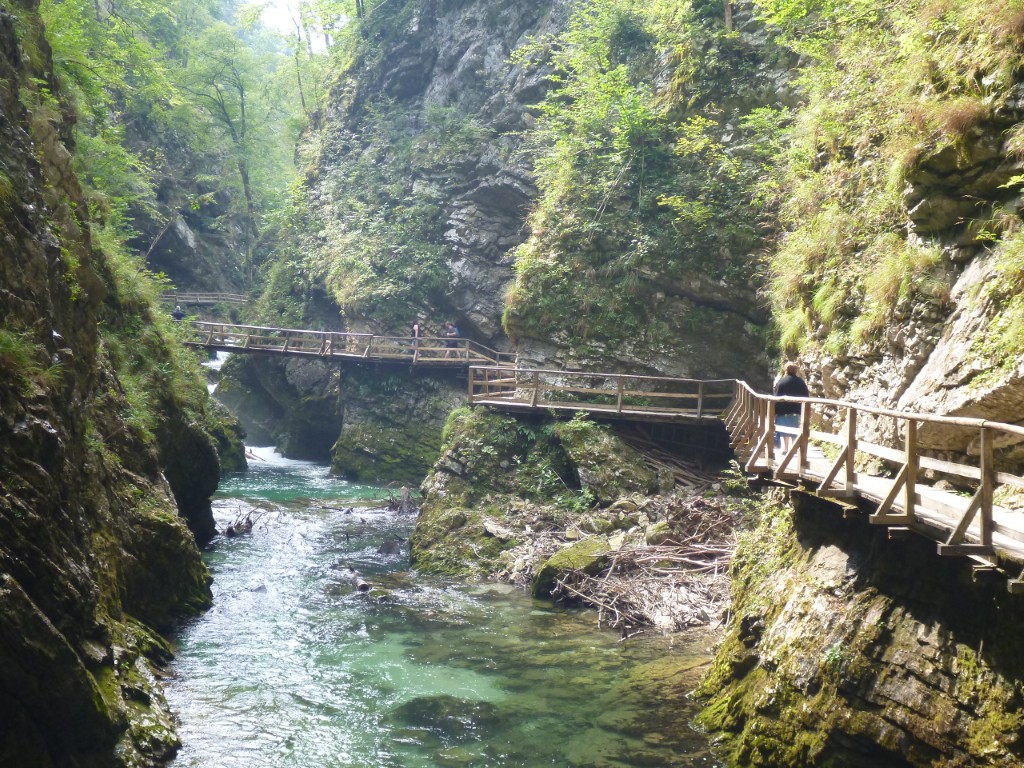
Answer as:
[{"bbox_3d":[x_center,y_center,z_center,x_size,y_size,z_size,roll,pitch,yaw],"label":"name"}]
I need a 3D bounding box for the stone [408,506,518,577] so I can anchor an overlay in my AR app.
[{"bbox_3d":[-1.350,4.480,37.300,2.950,1.800,2.300,1,1,0],"label":"stone"}]

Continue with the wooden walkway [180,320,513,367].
[{"bbox_3d":[-8.100,-1.950,64.000,16.800,2.100,1.800,1,1,10],"label":"wooden walkway"}]

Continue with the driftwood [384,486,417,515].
[{"bbox_3d":[-3.950,4.100,46.300,1.200,1.050,1.000,1,1,0],"label":"driftwood"}]

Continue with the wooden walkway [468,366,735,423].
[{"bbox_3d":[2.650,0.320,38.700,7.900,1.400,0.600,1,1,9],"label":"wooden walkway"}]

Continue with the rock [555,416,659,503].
[{"bbox_3d":[2.750,2.200,38.100,2.850,2.400,2.100,1,1,0],"label":"rock"}]

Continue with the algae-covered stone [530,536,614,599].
[{"bbox_3d":[1.580,4.780,34.000,2.050,1.400,1.800,1,1,0],"label":"algae-covered stone"}]

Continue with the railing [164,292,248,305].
[{"bbox_3d":[-31.600,-9.000,135.000,8.700,1.600,1.500,1,1,0],"label":"railing"}]

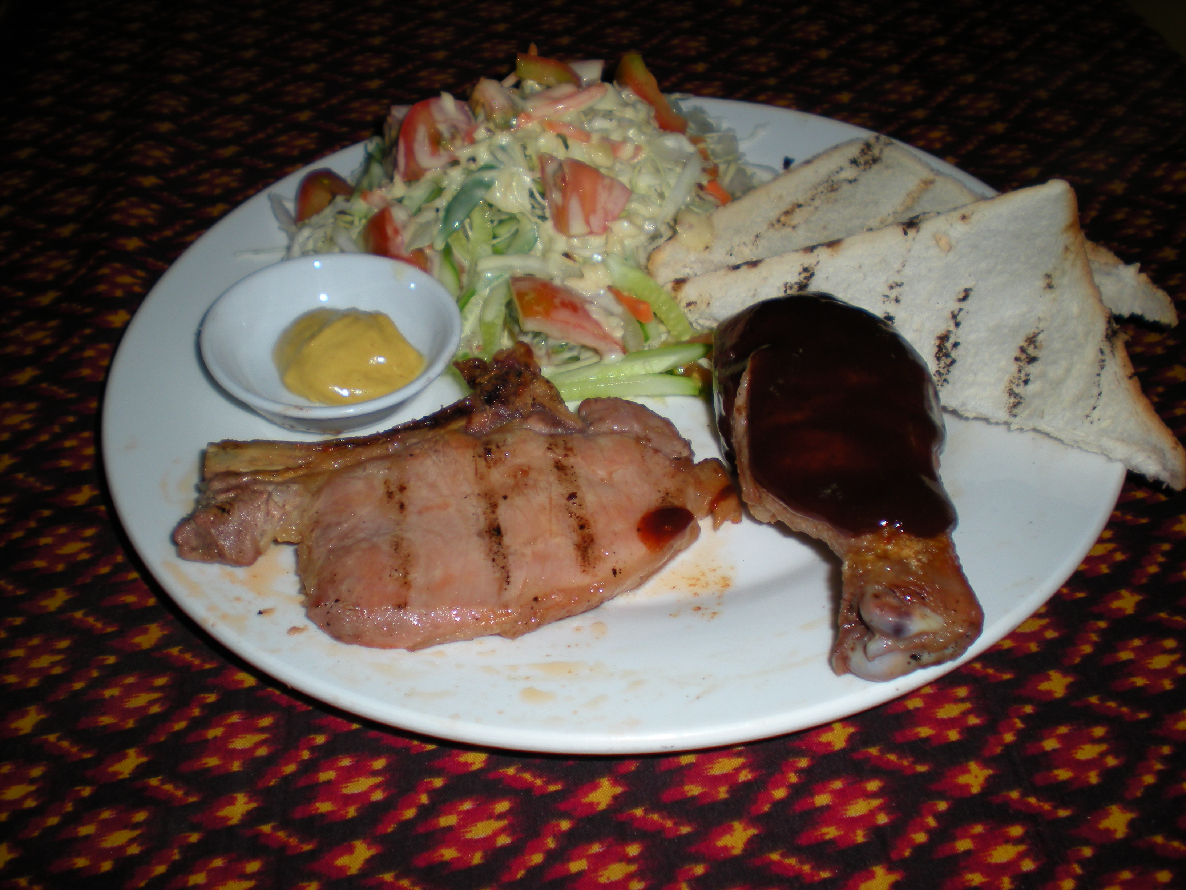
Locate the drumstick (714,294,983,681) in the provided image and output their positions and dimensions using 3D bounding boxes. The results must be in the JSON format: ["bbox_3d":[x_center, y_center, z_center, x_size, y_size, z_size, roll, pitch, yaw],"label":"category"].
[{"bbox_3d":[0.061,0.005,0.317,0.056,0.046,0.121,-7,43,-5],"label":"drumstick"}]

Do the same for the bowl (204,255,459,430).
[{"bbox_3d":[-0.073,-0.024,0.369,0.072,0.022,0.072,2,45,-2],"label":"bowl"}]

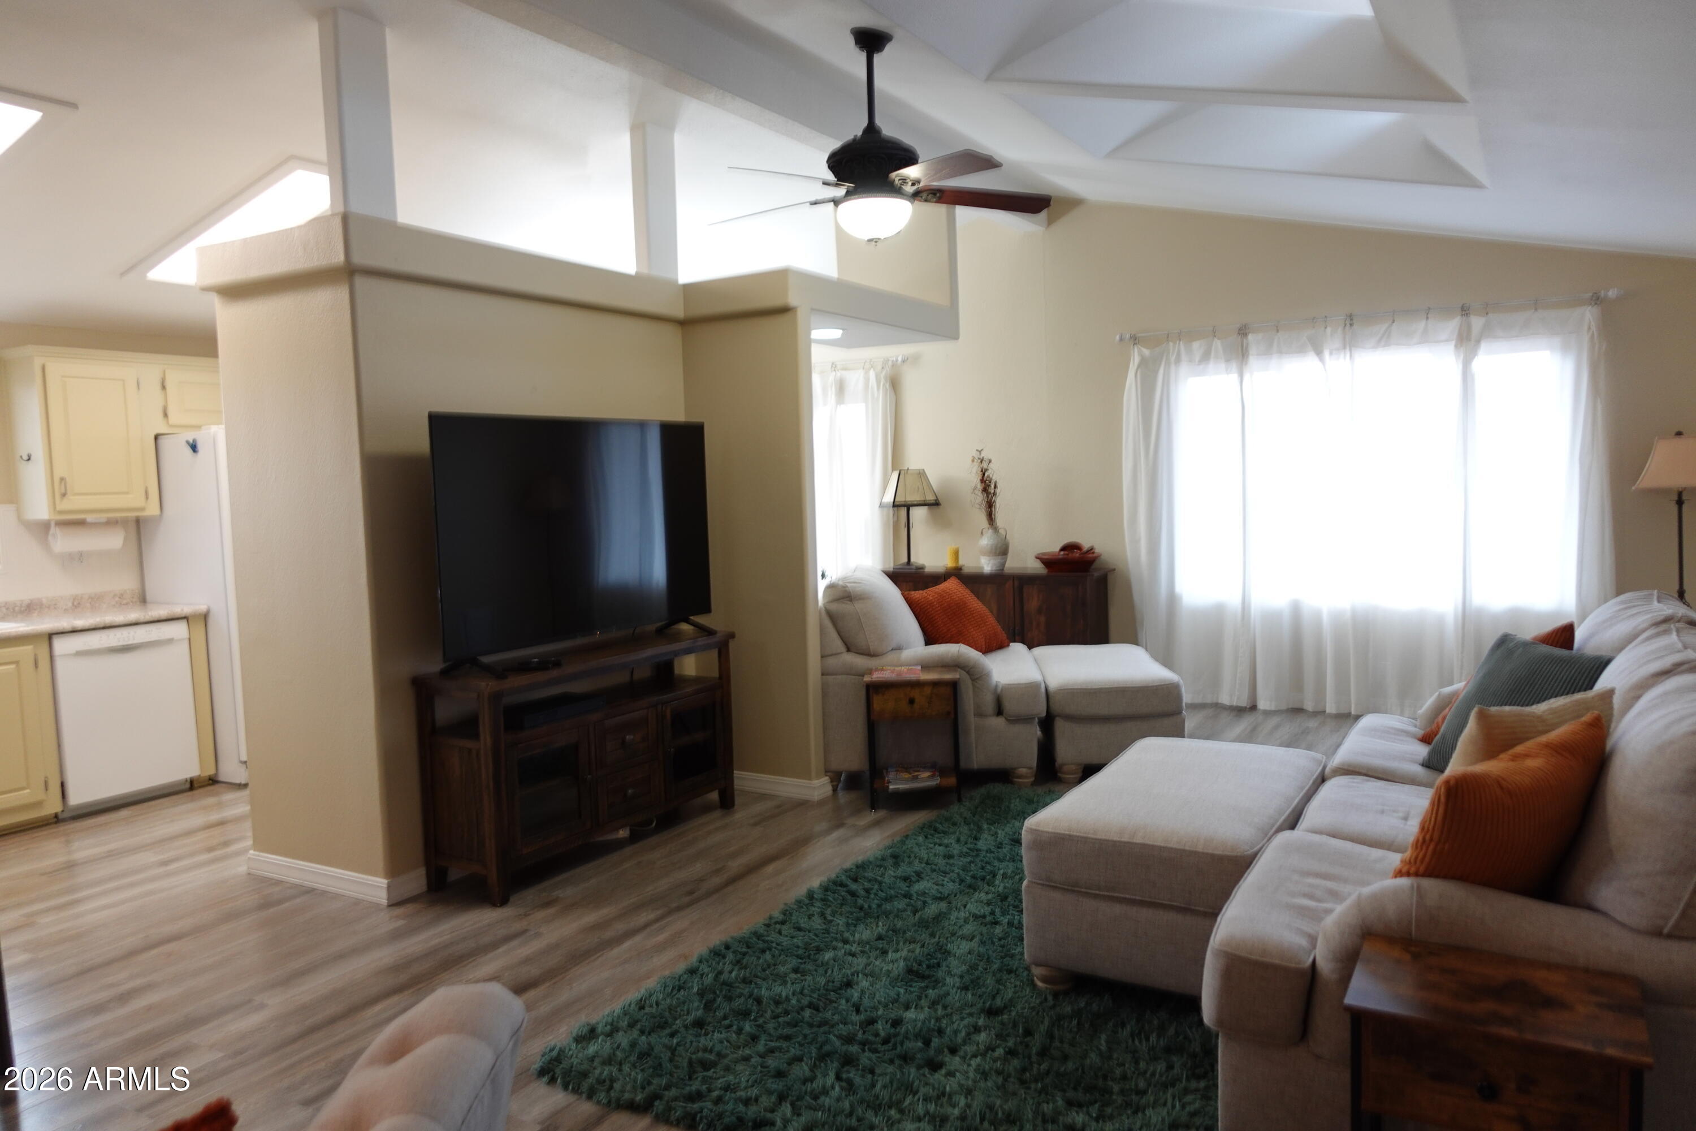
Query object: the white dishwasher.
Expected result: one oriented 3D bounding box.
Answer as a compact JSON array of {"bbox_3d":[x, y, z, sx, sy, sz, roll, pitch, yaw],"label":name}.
[{"bbox_3d":[-3.626,0.694,5.455,0.610,0.850,0.595,1,5,31],"label":"white dishwasher"}]

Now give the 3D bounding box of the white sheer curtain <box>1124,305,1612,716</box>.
[{"bbox_3d":[2.810,-0.243,6.402,2.520,2.190,0.120,1,5,31],"label":"white sheer curtain"}]

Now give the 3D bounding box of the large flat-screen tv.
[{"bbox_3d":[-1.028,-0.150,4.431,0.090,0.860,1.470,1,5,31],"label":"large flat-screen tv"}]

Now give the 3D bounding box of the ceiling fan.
[{"bbox_3d":[0.088,-1.542,4.098,1.330,0.758,1.290,-1,4,6],"label":"ceiling fan"}]

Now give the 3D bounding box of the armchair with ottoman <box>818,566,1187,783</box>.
[{"bbox_3d":[0.672,0.496,5.710,1.786,0.990,1.118,-1,4,2],"label":"armchair with ottoman"}]

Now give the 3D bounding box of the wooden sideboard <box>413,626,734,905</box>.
[{"bbox_3d":[-1.012,0.740,4.535,0.399,0.770,1.389,1,5,31],"label":"wooden sideboard"}]

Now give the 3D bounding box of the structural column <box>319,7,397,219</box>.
[{"bbox_3d":[-1.643,-1.492,3.796,0.077,0.656,0.201,1,5,31],"label":"structural column"}]

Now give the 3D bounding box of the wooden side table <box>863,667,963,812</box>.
[{"bbox_3d":[0.290,0.753,4.945,0.400,0.570,0.290,-1,4,4],"label":"wooden side table"}]

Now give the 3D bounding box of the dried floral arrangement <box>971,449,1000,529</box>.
[{"bbox_3d":[0.890,-0.497,7.303,0.190,0.520,0.170,1,5,31],"label":"dried floral arrangement"}]

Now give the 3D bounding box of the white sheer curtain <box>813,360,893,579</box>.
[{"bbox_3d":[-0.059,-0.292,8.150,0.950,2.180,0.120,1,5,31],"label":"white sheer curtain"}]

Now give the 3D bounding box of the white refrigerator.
[{"bbox_3d":[-3.060,0.183,6.055,0.798,1.767,0.890,1,5,31],"label":"white refrigerator"}]

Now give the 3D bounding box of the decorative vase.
[{"bbox_3d":[0.940,-0.110,7.255,0.195,0.300,0.195,-2,4,0],"label":"decorative vase"}]

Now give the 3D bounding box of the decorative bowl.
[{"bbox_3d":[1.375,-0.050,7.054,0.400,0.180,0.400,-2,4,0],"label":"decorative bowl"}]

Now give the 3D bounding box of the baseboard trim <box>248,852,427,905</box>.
[{"bbox_3d":[-1.893,1.131,4.176,0.792,0.090,0.203,1,5,31],"label":"baseboard trim"}]

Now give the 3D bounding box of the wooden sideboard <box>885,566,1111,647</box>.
[{"bbox_3d":[0.933,0.441,7.399,1.580,0.820,0.440,1,5,31],"label":"wooden sideboard"}]

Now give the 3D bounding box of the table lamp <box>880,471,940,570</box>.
[{"bbox_3d":[0.427,-0.320,7.679,0.340,0.680,0.340,-2,4,-12],"label":"table lamp"}]

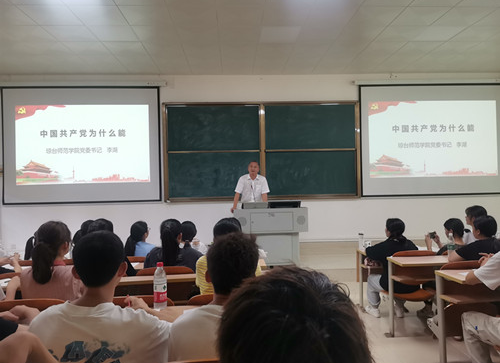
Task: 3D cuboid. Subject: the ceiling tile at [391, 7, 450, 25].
[{"bbox_3d":[2.313,-2.248,5.119,0.610,0.020,0.610,-1,0,-3],"label":"ceiling tile"}]

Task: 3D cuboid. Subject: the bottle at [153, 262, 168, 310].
[{"bbox_3d":[-0.428,0.505,1.800,0.065,0.232,0.065,-1,0,-3],"label":"bottle"}]

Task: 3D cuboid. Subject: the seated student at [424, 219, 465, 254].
[{"bbox_3d":[2.220,0.939,4.107,0.470,1.120,0.720,-1,0,-31],"label":"seated student"}]

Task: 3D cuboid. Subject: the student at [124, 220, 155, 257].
[{"bbox_3d":[-1.081,0.985,3.957,0.470,1.120,0.720,-1,0,17],"label":"student"}]

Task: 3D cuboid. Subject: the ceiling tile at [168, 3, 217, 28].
[{"bbox_3d":[-0.743,-2.192,4.980,0.610,0.020,0.610,-1,0,-3],"label":"ceiling tile"}]

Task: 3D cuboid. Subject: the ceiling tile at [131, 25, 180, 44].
[{"bbox_3d":[-1.352,-2.143,5.459,0.600,0.025,0.600,-1,0,-3],"label":"ceiling tile"}]

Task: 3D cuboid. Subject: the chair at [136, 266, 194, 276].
[{"bbox_3d":[-0.645,1.045,3.071,0.450,0.800,0.480,-1,0,-3],"label":"chair"}]

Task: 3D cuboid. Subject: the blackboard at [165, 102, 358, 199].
[{"bbox_3d":[0.261,-0.591,7.483,3.880,1.930,0.100,-1,0,-3],"label":"blackboard"}]

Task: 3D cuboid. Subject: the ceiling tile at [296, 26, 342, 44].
[{"bbox_3d":[1.063,-2.224,5.675,0.610,0.020,0.610,-1,0,-3],"label":"ceiling tile"}]

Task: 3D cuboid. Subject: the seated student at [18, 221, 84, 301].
[{"bbox_3d":[-1.067,0.834,2.407,0.470,1.200,0.750,-1,0,5],"label":"seated student"}]

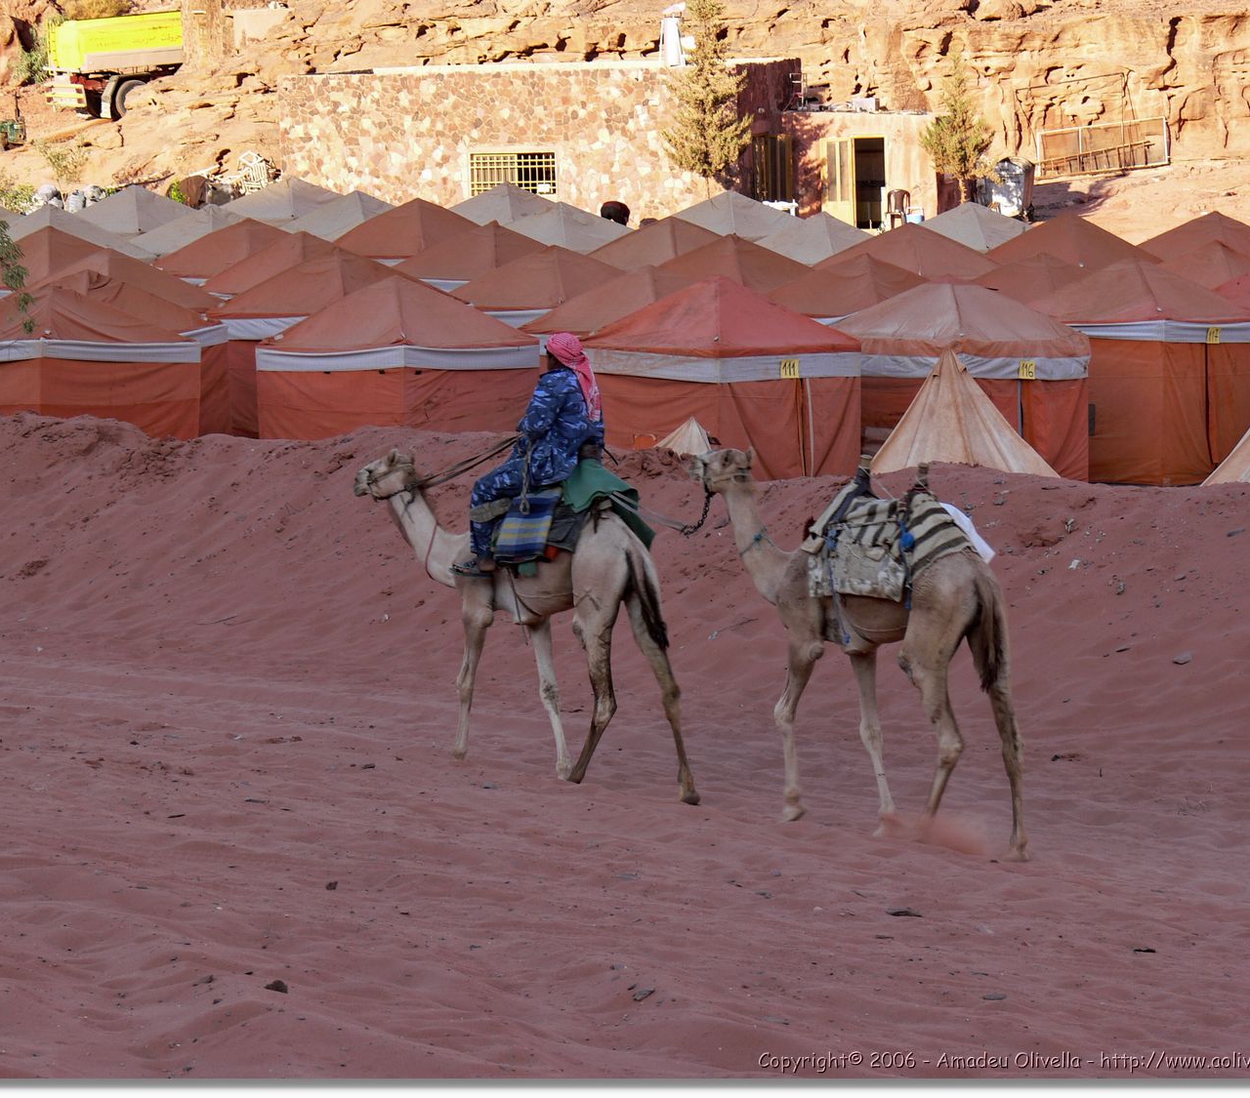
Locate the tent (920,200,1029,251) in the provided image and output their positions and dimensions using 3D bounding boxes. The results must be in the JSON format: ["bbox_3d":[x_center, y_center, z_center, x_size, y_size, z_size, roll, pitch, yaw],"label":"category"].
[{"bbox_3d":[5.158,-3.997,83.612,2.150,2.400,2.150,4,7,38],"label":"tent"}]

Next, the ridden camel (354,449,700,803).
[{"bbox_3d":[-0.734,0.478,34.209,0.650,1.940,2.750,-5,7,-42],"label":"ridden camel"}]

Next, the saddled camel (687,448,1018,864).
[{"bbox_3d":[1.280,0.561,31.800,2.500,2.170,0.650,4,6,45],"label":"saddled camel"}]

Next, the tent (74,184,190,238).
[{"bbox_3d":[-8.077,-4.613,92.098,2.500,2.750,2.500,3,5,40],"label":"tent"}]

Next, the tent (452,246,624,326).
[{"bbox_3d":[-1.093,-3.003,85.440,2.750,3.250,2.750,1,2,41],"label":"tent"}]

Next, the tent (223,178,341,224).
[{"bbox_3d":[-6.462,-5.669,108.616,2.750,3.100,2.750,1,2,40],"label":"tent"}]

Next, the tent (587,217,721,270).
[{"bbox_3d":[0.662,-3.313,76.112,2.150,2.400,2.150,5,7,41],"label":"tent"}]

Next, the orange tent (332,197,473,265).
[{"bbox_3d":[-2.717,-3.493,74.118,2.030,2.320,2.030,5,8,42],"label":"orange tent"}]

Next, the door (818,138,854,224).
[{"bbox_3d":[4.675,-8.077,123.000,0.780,2.000,0.070,1,4,12],"label":"door"}]

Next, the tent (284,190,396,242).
[{"bbox_3d":[-3.733,-3.843,77.918,2.030,2.320,2.030,5,8,42],"label":"tent"}]

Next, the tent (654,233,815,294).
[{"bbox_3d":[1.507,-2.943,77.098,2.500,2.750,2.500,3,5,40],"label":"tent"}]

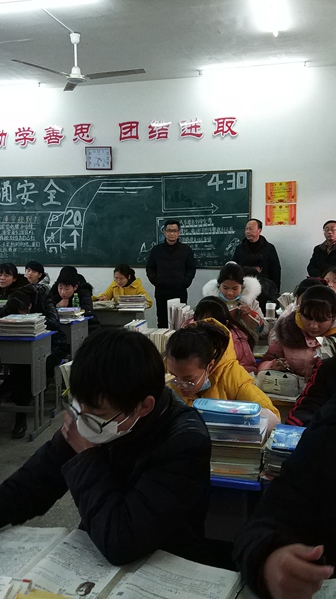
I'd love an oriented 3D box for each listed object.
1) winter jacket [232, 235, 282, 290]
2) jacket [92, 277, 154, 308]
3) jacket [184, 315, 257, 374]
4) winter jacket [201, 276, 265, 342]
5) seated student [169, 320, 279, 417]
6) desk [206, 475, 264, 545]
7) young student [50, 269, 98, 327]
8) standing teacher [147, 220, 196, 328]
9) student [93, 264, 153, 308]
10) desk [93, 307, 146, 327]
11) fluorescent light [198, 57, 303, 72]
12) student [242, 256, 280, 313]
[{"bbox_3d":[1.024,-0.359,6.164,0.580,0.770,0.360,3,6,26],"label":"winter jacket"},{"bbox_3d":[-0.500,0.028,6.277,0.640,0.620,0.480,2,7,19],"label":"jacket"},{"bbox_3d":[0.309,0.410,3.274,0.500,0.620,0.480,2,7,14],"label":"jacket"},{"bbox_3d":[0.503,0.202,4.155,0.530,0.740,0.450,2,7,14],"label":"winter jacket"},{"bbox_3d":[0.173,0.652,2.164,0.600,1.165,0.650,3,6,23],"label":"seated student"},{"bbox_3d":[0.061,0.951,2.052,0.600,0.760,0.400,2,7,14],"label":"desk"},{"bbox_3d":[-0.941,0.299,5.420,0.560,1.200,0.630,2,6,14],"label":"young student"},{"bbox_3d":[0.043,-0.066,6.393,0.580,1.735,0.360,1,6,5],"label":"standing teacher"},{"bbox_3d":[-0.506,0.200,6.357,0.680,1.210,0.620,2,6,19],"label":"student"},{"bbox_3d":[-0.515,0.463,6.139,0.600,0.730,0.400,1,6,11],"label":"desk"},{"bbox_3d":[0.951,-2.643,6.034,1.220,0.070,0.070,2,7,14],"label":"fluorescent light"},{"bbox_3d":[0.882,0.298,5.110,0.500,1.320,0.650,2,7,14],"label":"student"}]

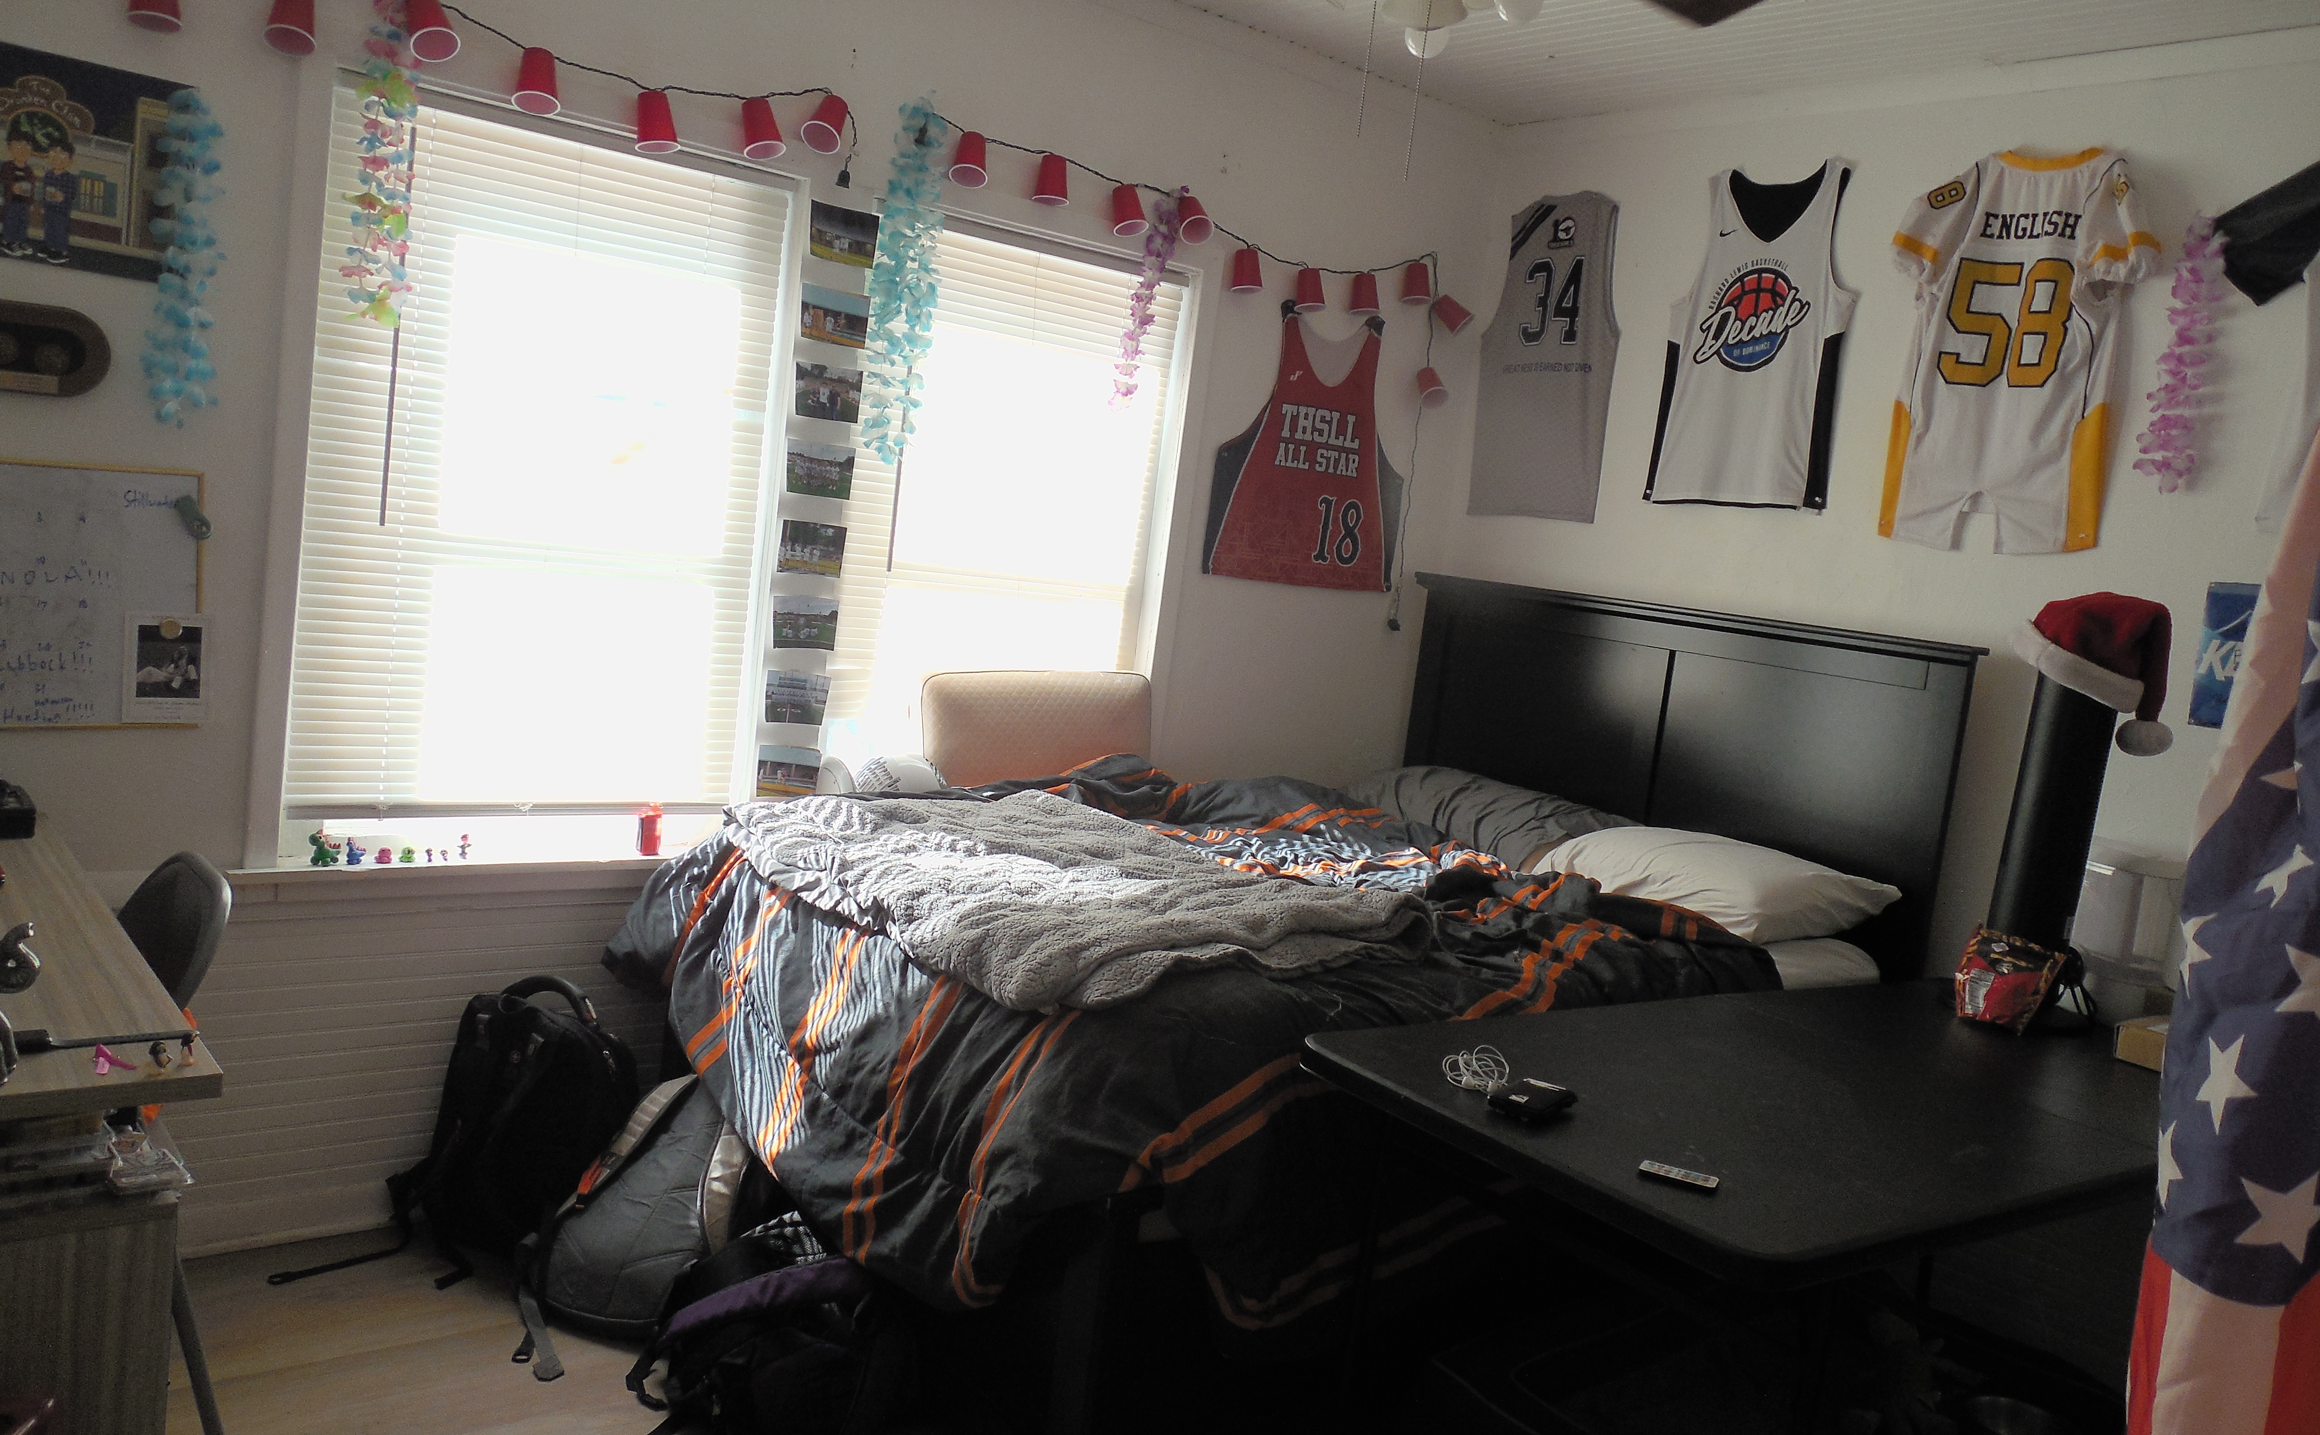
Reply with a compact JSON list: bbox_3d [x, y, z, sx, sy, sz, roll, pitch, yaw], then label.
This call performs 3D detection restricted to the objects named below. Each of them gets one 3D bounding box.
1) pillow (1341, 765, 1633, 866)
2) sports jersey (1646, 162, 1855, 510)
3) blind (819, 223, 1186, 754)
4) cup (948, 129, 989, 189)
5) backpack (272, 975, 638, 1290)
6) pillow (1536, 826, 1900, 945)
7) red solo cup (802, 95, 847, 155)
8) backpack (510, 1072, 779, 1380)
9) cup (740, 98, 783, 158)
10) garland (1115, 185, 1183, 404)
[{"bbox_3d":[0.723,0.248,4.153,0.450,0.180,0.670,1,9,-40],"label":"pillow"},{"bbox_3d":[1.338,-0.850,3.751,0.050,0.770,0.480,2,9,-39],"label":"sports jersey"},{"bbox_3d":[-0.323,-0.460,3.643,0.810,1.100,0.050,2,9,-39],"label":"blind"},{"bbox_3d":[-0.380,-1.127,3.375,0.077,0.091,0.077,5,-17,1],"label":"cup"},{"bbox_3d":[-1.113,0.734,3.087,0.310,0.480,0.220,10,2,24],"label":"backpack"},{"bbox_3d":[1.153,0.351,3.597,0.460,0.180,0.680,1,9,-40],"label":"pillow"},{"bbox_3d":[-0.637,-1.149,3.236,0.085,0.108,0.085,11,-32,7],"label":"red solo cup"},{"bbox_3d":[-0.830,0.802,2.869,0.300,0.480,0.200,18,-9,15],"label":"backpack"},{"bbox_3d":[-0.750,-1.109,3.149,0.085,0.108,0.085,-13,-4,-1],"label":"cup"},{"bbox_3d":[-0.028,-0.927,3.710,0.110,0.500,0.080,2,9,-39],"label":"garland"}]

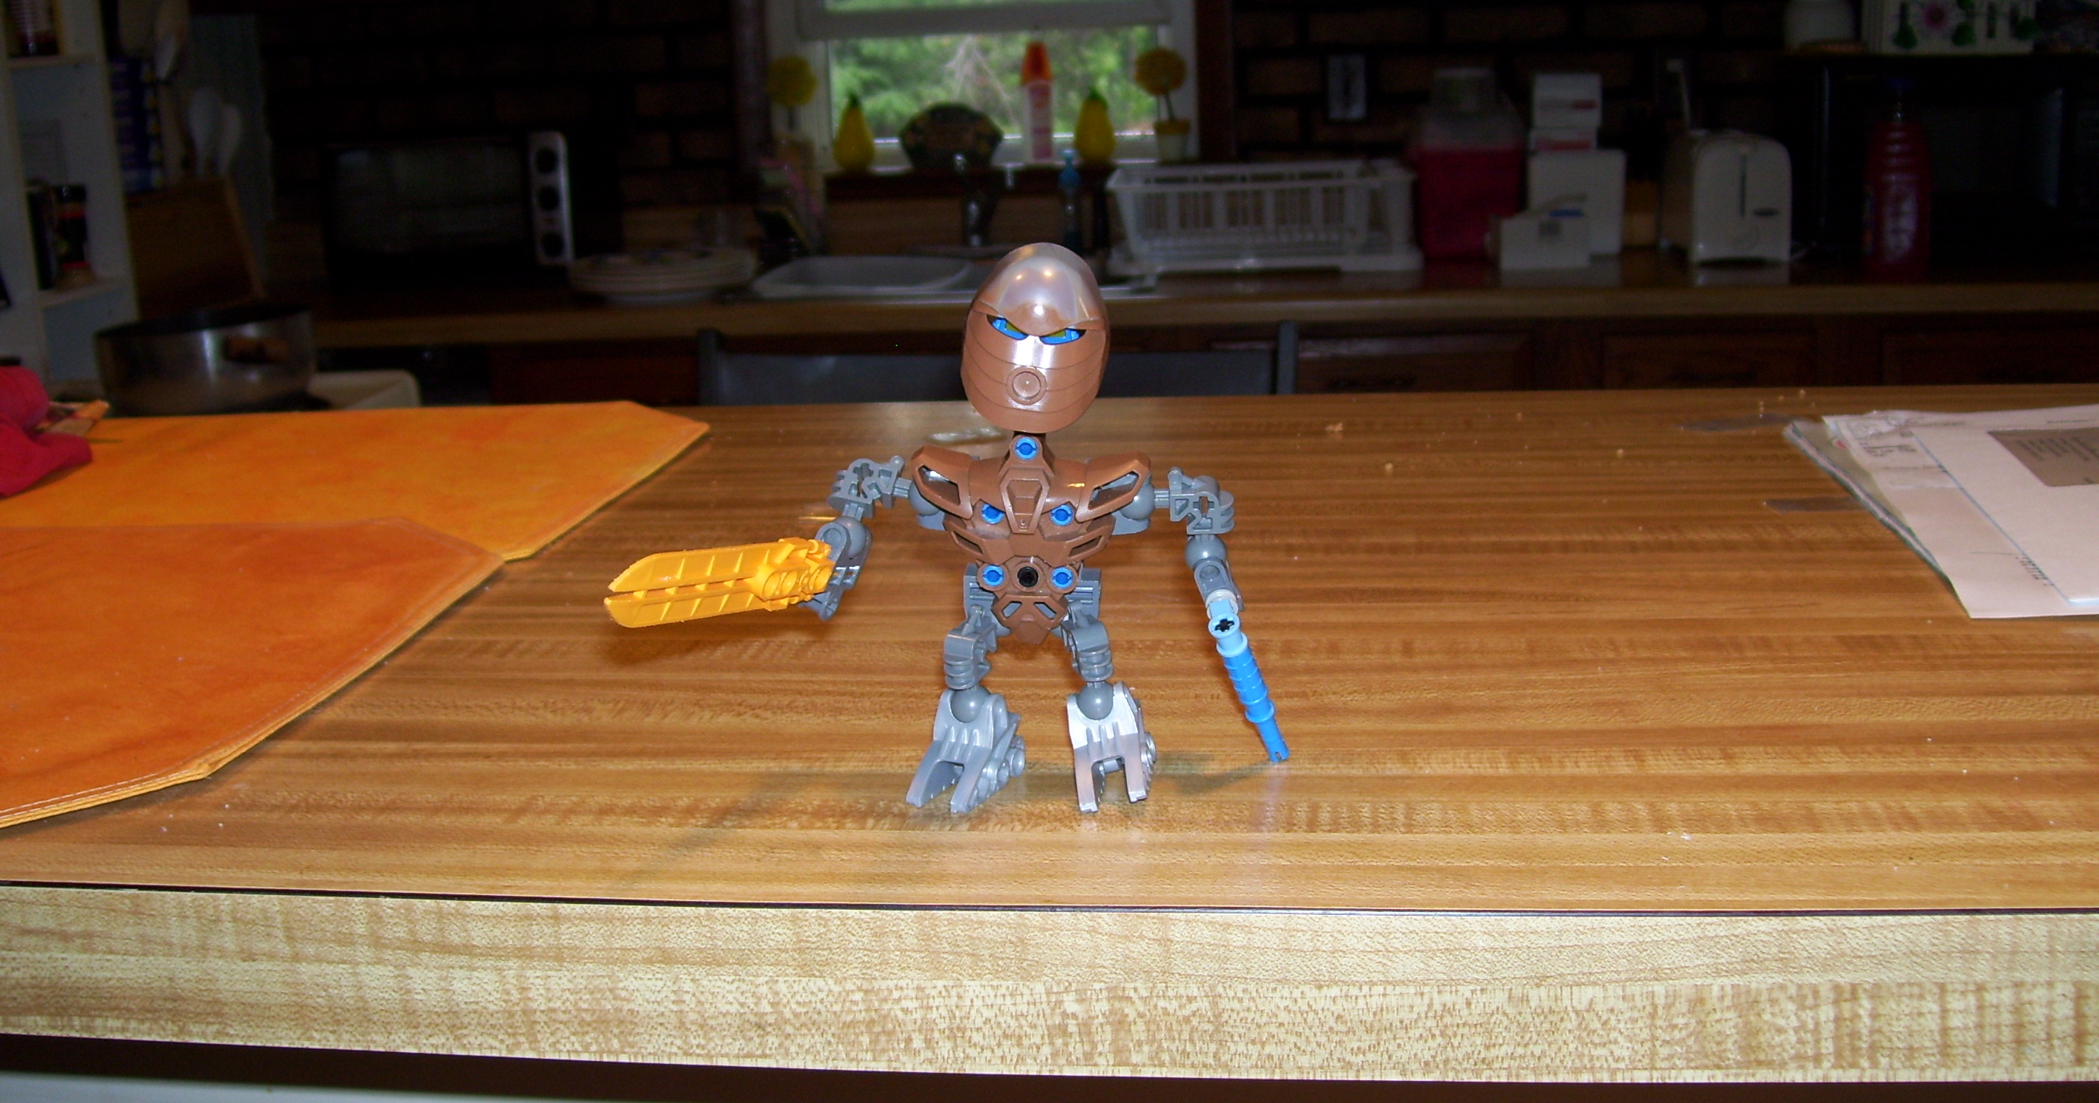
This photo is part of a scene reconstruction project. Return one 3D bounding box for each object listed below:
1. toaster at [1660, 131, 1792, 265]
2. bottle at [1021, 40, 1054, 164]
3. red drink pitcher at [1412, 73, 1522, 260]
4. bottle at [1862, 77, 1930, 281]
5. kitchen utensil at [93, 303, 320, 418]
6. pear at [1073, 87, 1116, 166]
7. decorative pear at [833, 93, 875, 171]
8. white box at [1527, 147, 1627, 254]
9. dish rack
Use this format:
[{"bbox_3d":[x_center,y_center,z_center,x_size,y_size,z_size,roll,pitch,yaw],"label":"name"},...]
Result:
[{"bbox_3d":[0.980,-0.522,3.154,0.143,0.176,0.268,0,14,8],"label":"toaster"},{"bbox_3d":[-0.018,-0.726,3.534,0.053,0.198,0.042,0,14,8],"label":"bottle"},{"bbox_3d":[0.680,-0.631,3.532,0.172,0.298,0.172,0,14,7],"label":"red drink pitcher"},{"bbox_3d":[1.107,-0.491,2.852,0.094,0.266,0.085,0,14,8],"label":"bottle"},{"bbox_3d":[-0.947,-0.218,2.447,0.270,0.105,0.237,9,18,39],"label":"kitchen utensil"},{"bbox_3d":[0.073,-0.678,3.493,0.069,0.128,0.069,0,14,8],"label":"pear"},{"bbox_3d":[-0.321,-0.678,3.546,0.069,0.128,0.069,0,14,8],"label":"decorative pear"},{"bbox_3d":[0.841,-0.560,3.504,0.147,0.162,0.130,0,14,7],"label":"white box"},{"bbox_3d":[0.324,-0.509,3.264,0.445,0.140,0.340,0,14,8],"label":"dish rack"}]

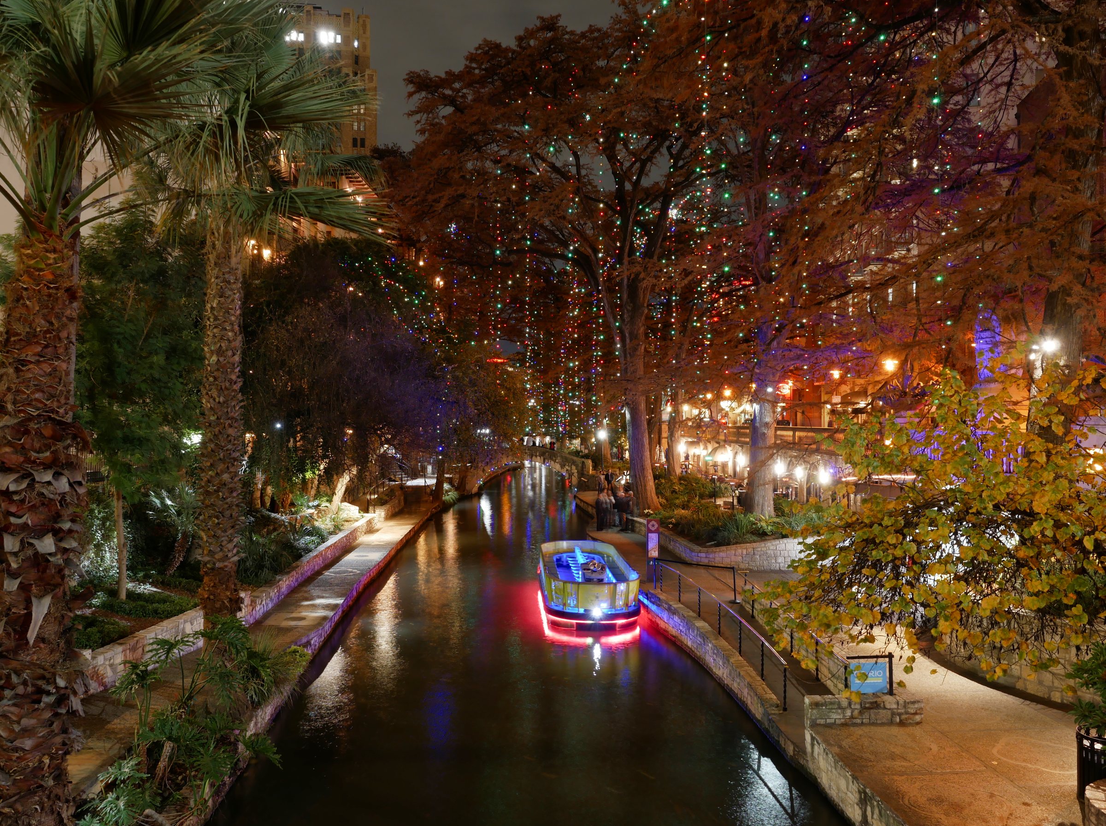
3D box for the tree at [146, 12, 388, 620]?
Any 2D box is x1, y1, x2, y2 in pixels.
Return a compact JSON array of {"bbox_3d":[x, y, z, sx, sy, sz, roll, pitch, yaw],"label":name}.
[{"bbox_3d":[-6.900,-2.200,20.500,6.000,14.300,5.800,0,0,-6],"label":"tree"}]

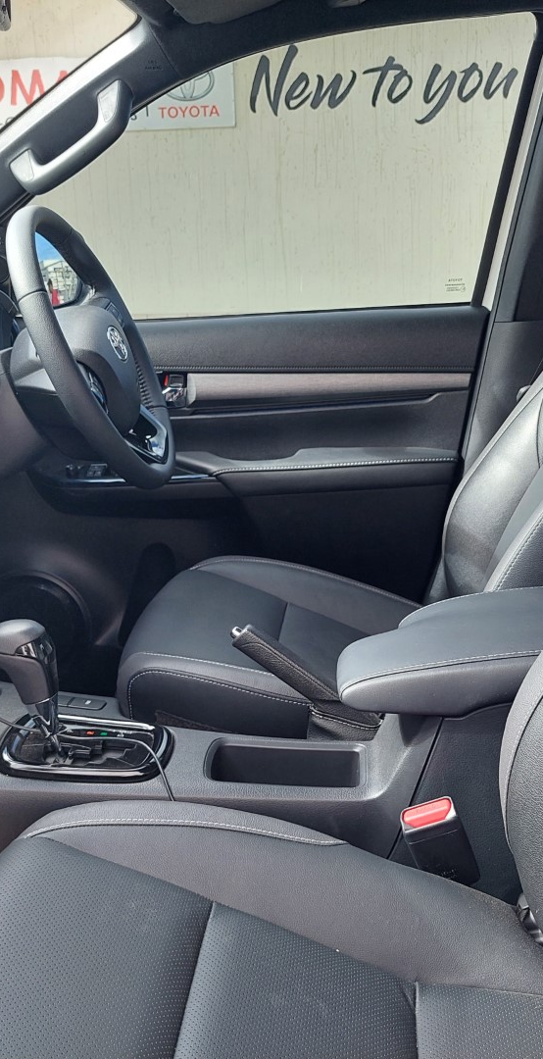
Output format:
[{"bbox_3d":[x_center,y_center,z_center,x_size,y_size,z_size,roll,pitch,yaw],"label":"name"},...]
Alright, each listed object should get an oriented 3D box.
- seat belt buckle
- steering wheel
[{"bbox_3d":[0.137,0.256,0.770,0.041,0.072,0.025,-21,10,10],"label":"seat belt buckle"},{"bbox_3d":[-0.245,-0.214,1.233,0.100,0.376,0.376,-22,10,11],"label":"steering wheel"}]

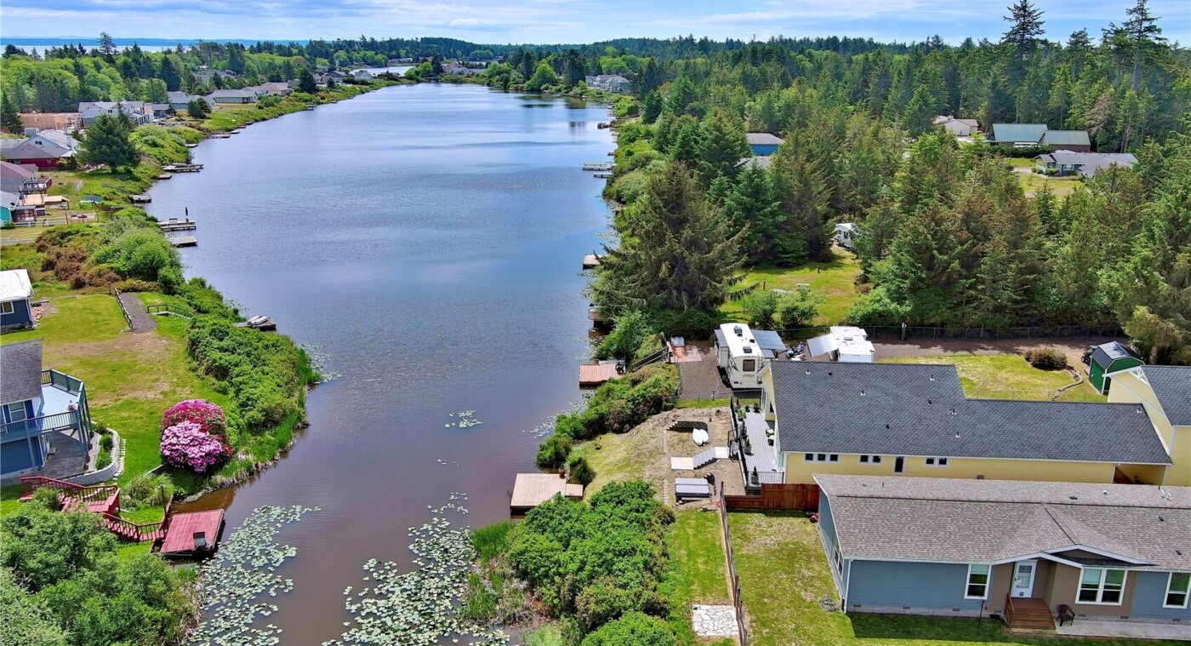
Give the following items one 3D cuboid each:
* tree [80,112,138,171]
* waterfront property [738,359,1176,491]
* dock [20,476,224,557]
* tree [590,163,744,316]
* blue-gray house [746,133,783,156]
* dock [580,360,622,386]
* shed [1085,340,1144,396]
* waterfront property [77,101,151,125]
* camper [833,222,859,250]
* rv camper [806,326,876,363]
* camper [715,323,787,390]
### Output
[{"bbox_3d":[-103.800,-38.521,204.415,12.700,13.000,12.700,0,16,0],"label":"tree"},{"bbox_3d":[22.832,5.830,64.579,23.600,6.500,14.200,1,16,3],"label":"waterfront property"},{"bbox_3d":[-29.100,11.590,59.144,12.800,3.700,6.200,-1,16,-3],"label":"dock"},{"bbox_3d":[7.700,-8.323,97.596,15.600,16.300,15.600,0,16,0],"label":"tree"},{"bbox_3d":[39.800,-43.629,235.013,14.000,5.600,10.000,0,16,0],"label":"blue-gray house"},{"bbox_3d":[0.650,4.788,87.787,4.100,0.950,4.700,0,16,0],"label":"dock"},{"bbox_3d":[42.235,3.677,77.441,3.150,3.400,3.750,3,17,10],"label":"shed"},{"bbox_3d":[-160.000,-70.887,324.145,21.500,7.800,13.500,-1,16,-5],"label":"waterfront property"},{"bbox_3d":[35.148,-11.508,129.987,2.500,3.000,7.000,-4,17,-12],"label":"camper"},{"bbox_3d":[20.533,2.931,80.253,5.000,3.250,8.000,2,16,7],"label":"rv camper"},{"bbox_3d":[13.250,2.656,81.014,5.500,3.350,10.000,0,16,1],"label":"camper"}]

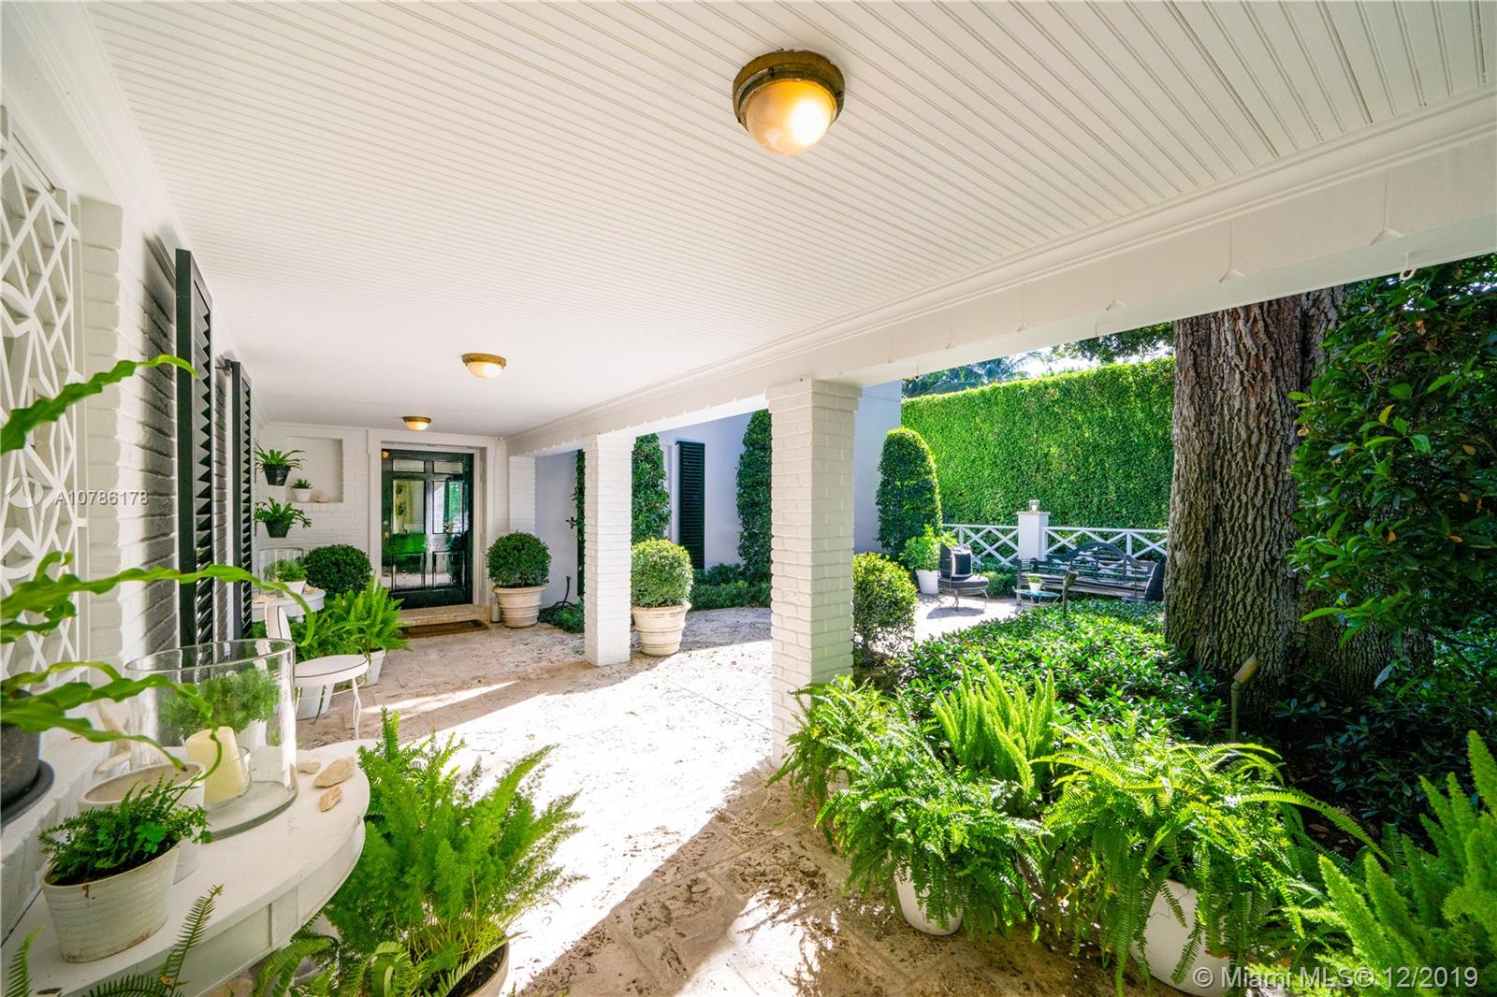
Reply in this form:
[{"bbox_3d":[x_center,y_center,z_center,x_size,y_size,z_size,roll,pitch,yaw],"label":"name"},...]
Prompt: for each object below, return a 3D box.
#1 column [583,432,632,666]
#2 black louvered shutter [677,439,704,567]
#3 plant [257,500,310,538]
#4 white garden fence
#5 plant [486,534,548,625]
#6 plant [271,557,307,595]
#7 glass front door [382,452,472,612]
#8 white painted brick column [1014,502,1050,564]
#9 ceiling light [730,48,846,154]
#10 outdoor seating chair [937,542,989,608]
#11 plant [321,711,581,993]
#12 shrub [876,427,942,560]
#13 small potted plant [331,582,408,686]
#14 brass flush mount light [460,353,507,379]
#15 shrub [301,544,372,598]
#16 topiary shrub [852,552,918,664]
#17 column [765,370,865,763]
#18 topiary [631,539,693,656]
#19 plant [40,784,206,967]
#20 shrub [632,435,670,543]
[{"bbox_3d":[-1.416,0.471,5.451,0.353,2.258,0.353,0,0,-37],"label":"column"},{"bbox_3d":[-0.981,0.210,9.250,0.530,2.330,0.060,0,0,-39],"label":"black louvered shutter"},{"bbox_3d":[-4.615,0.192,5.371,0.410,0.400,0.400,0,0,-39],"label":"plant"},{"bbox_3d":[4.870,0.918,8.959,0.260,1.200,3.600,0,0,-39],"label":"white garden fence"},{"bbox_3d":[-2.945,1.011,6.920,0.795,1.178,0.795,0,0,-37],"label":"plant"},{"bbox_3d":[-3.075,0.526,3.623,0.175,0.255,0.175,0,0,-39],"label":"plant"},{"bbox_3d":[-4.167,0.418,7.058,1.031,2.051,0.088,0,0,-37],"label":"glass front door"},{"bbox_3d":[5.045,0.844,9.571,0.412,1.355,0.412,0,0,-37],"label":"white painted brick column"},{"bbox_3d":[0.087,-0.800,1.158,0.236,0.133,0.236,0,0,0],"label":"ceiling light"},{"bbox_3d":[3.171,1.129,8.049,0.687,0.932,0.736,0,0,-38],"label":"outdoor seating chair"},{"bbox_3d":[-0.825,1.109,1.522,0.667,0.952,0.667,0,0,-27],"label":"plant"},{"bbox_3d":[2.899,0.091,9.873,1.160,2.750,1.160,0,0,-39],"label":"shrub"},{"bbox_3d":[-3.148,1.107,4.496,0.550,0.840,0.550,0,0,-39],"label":"small potted plant"},{"bbox_3d":[-1.603,-0.793,3.287,0.245,0.112,0.245,0,0,-39],"label":"brass flush mount light"},{"bbox_3d":[-4.187,0.998,5.520,0.600,1.070,0.600,0,0,-39],"label":"shrub"},{"bbox_3d":[1.149,1.060,5.301,0.883,1.080,0.883,0,0,11],"label":"topiary shrub"},{"bbox_3d":[0.390,0.471,3.215,0.403,2.258,0.403,0,0,-37],"label":"column"},{"bbox_3d":[-0.869,0.968,5.420,0.610,1.130,0.610,0,0,0],"label":"topiary"},{"bbox_3d":[-0.908,0.531,0.793,0.158,0.200,0.158,0,0,-39],"label":"plant"},{"bbox_3d":[-1.723,0.216,8.245,1.080,2.748,1.080,0,0,-37],"label":"shrub"}]

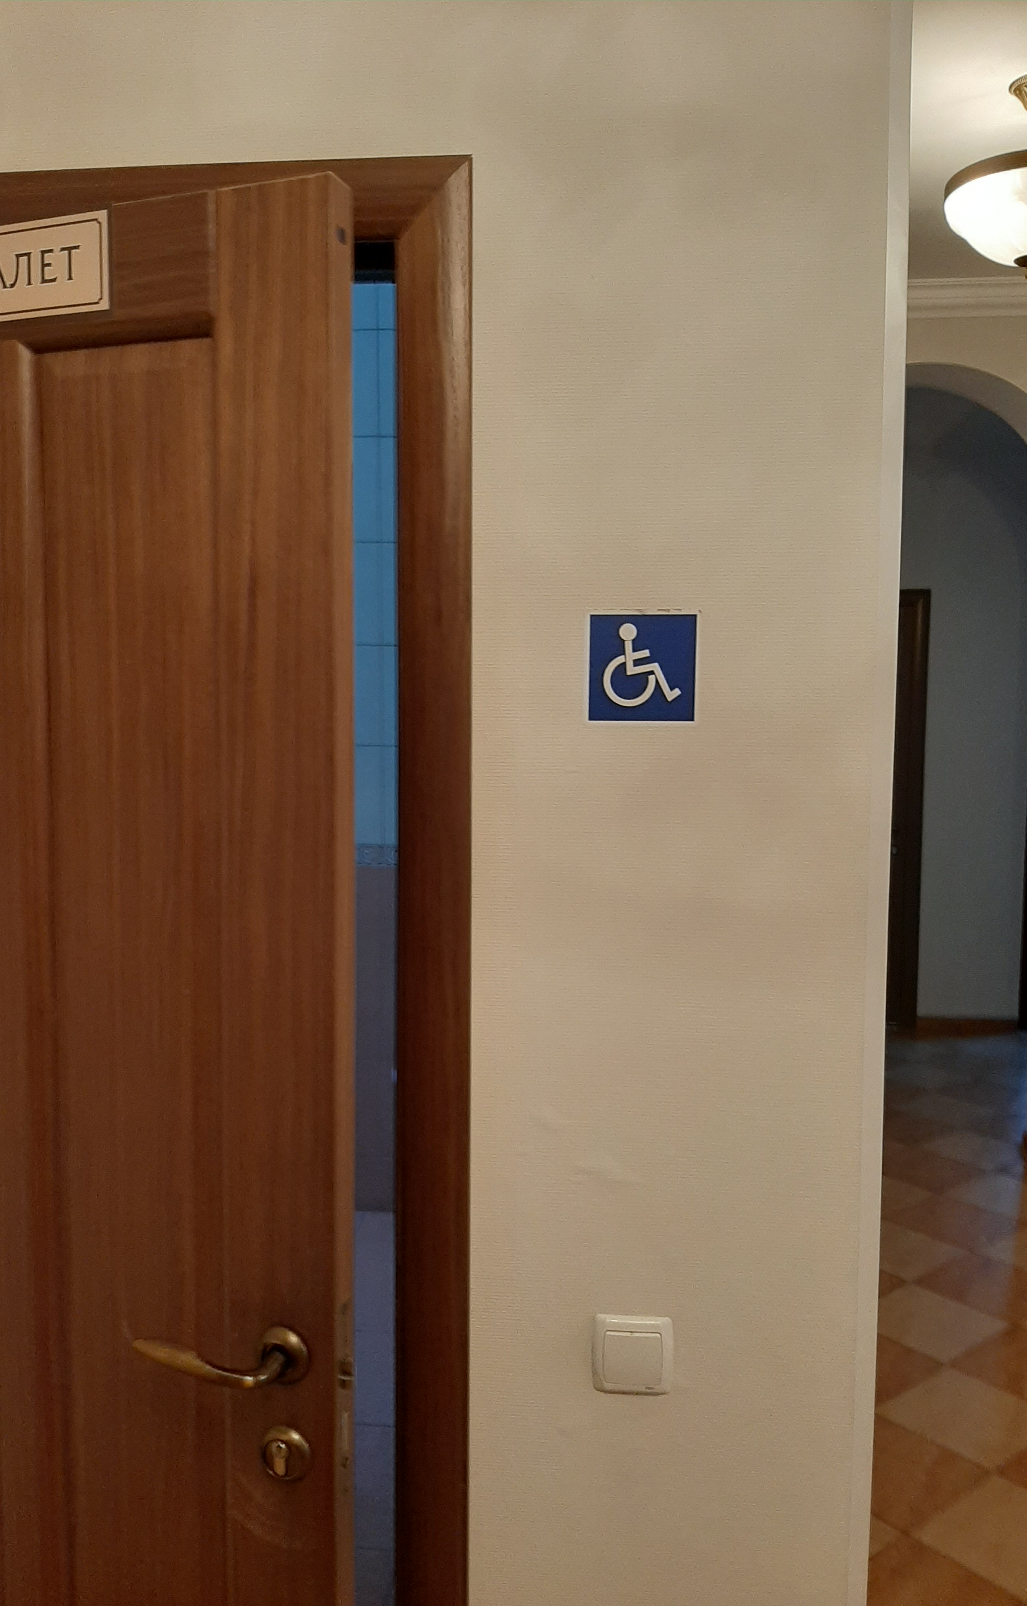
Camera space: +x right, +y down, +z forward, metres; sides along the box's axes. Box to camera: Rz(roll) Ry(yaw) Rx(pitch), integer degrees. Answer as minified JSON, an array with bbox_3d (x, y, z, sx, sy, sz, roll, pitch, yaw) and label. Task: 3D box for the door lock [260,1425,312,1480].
[{"bbox_3d":[-0.202,0.580,1.075,0.051,0.051,0.013,2,4,19],"label":"door lock"}]

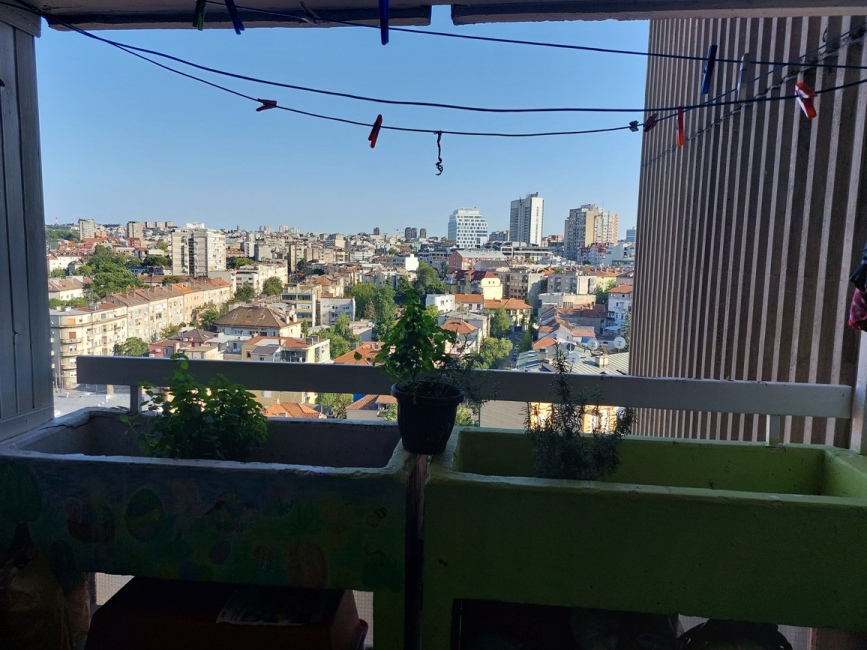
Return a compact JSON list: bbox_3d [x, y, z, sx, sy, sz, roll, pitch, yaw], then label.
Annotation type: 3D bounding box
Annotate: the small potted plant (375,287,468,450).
[{"bbox_3d":[-0.023,0.122,1.537,0.240,0.400,0.215,2,7,6],"label":"small potted plant"}]

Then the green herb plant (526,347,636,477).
[{"bbox_3d":[0.364,0.249,1.530,0.255,0.370,0.220,2,7,6],"label":"green herb plant"}]

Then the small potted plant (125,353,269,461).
[{"bbox_3d":[-0.618,0.245,1.594,0.340,0.310,0.280,2,7,6],"label":"small potted plant"}]

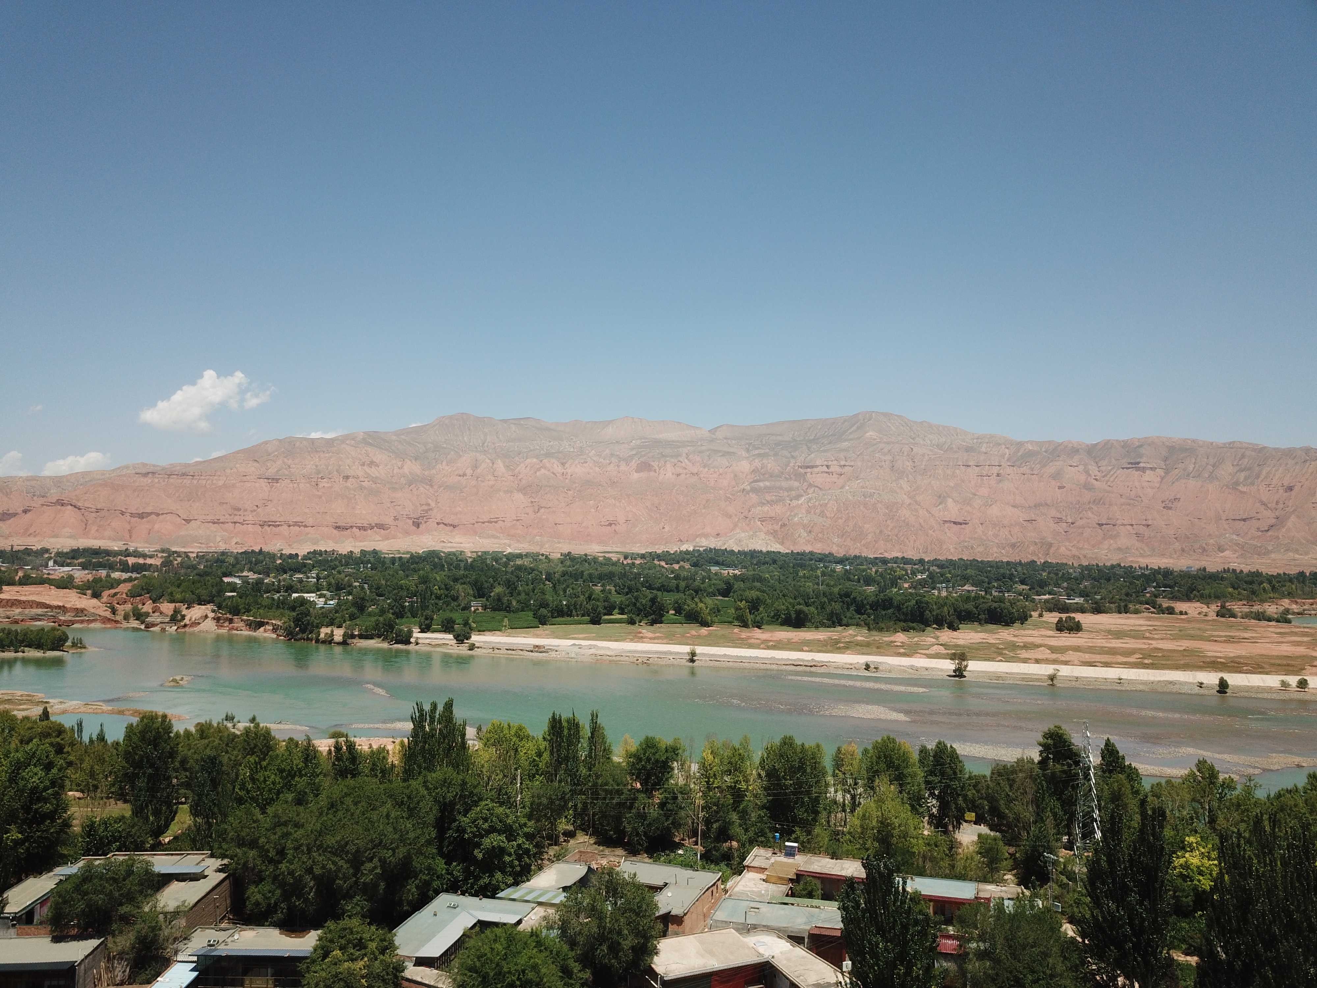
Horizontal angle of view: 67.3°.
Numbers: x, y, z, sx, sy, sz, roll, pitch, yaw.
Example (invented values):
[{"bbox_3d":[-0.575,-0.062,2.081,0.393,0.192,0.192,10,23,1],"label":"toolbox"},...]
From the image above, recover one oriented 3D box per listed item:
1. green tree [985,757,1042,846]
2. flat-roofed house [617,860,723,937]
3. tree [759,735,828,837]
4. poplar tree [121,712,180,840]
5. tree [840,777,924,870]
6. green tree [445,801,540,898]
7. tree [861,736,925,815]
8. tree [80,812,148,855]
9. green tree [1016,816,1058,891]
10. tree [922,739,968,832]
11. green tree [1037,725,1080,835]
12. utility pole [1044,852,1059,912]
[{"bbox_3d":[47.460,41.250,132.440,7.430,11.980,7.200,0,-2,0],"label":"green tree"},{"bbox_3d":[-0.978,51.741,125.985,14.040,3.600,15.740,0,-2,21],"label":"flat-roofed house"},{"bbox_3d":[18.550,40.210,135.690,9.410,14.090,9.120,0,-2,0],"label":"tree"},{"bbox_3d":[-68.260,38.100,133.270,7.740,17.410,7.510,0,-2,0],"label":"poplar tree"},{"bbox_3d":[27.390,40.720,120.670,9.840,11.890,9.550,0,-2,0],"label":"tree"},{"bbox_3d":[-18.450,40.110,110.220,10.340,11.870,10.030,0,-2,0],"label":"green tree"},{"bbox_3d":[40.100,49.030,169.308,10.300,15.340,9.000,0,-2,13],"label":"tree"},{"bbox_3d":[-77.694,49.416,141.831,9.800,7.140,8.000,2,-3,-28],"label":"tree"},{"bbox_3d":[52.094,49.337,135.925,6.000,10.460,6.000,0,-2,21],"label":"green tree"},{"bbox_3d":[40.280,41.050,139.240,6.240,12.890,6.060,0,-2,0],"label":"tree"},{"bbox_3d":[64.592,46.793,159.884,7.000,18.760,7.000,0,-2,22],"label":"green tree"},{"bbox_3d":[49.172,49.367,123.769,0.600,8.370,2.200,3,-3,-40],"label":"utility pole"}]

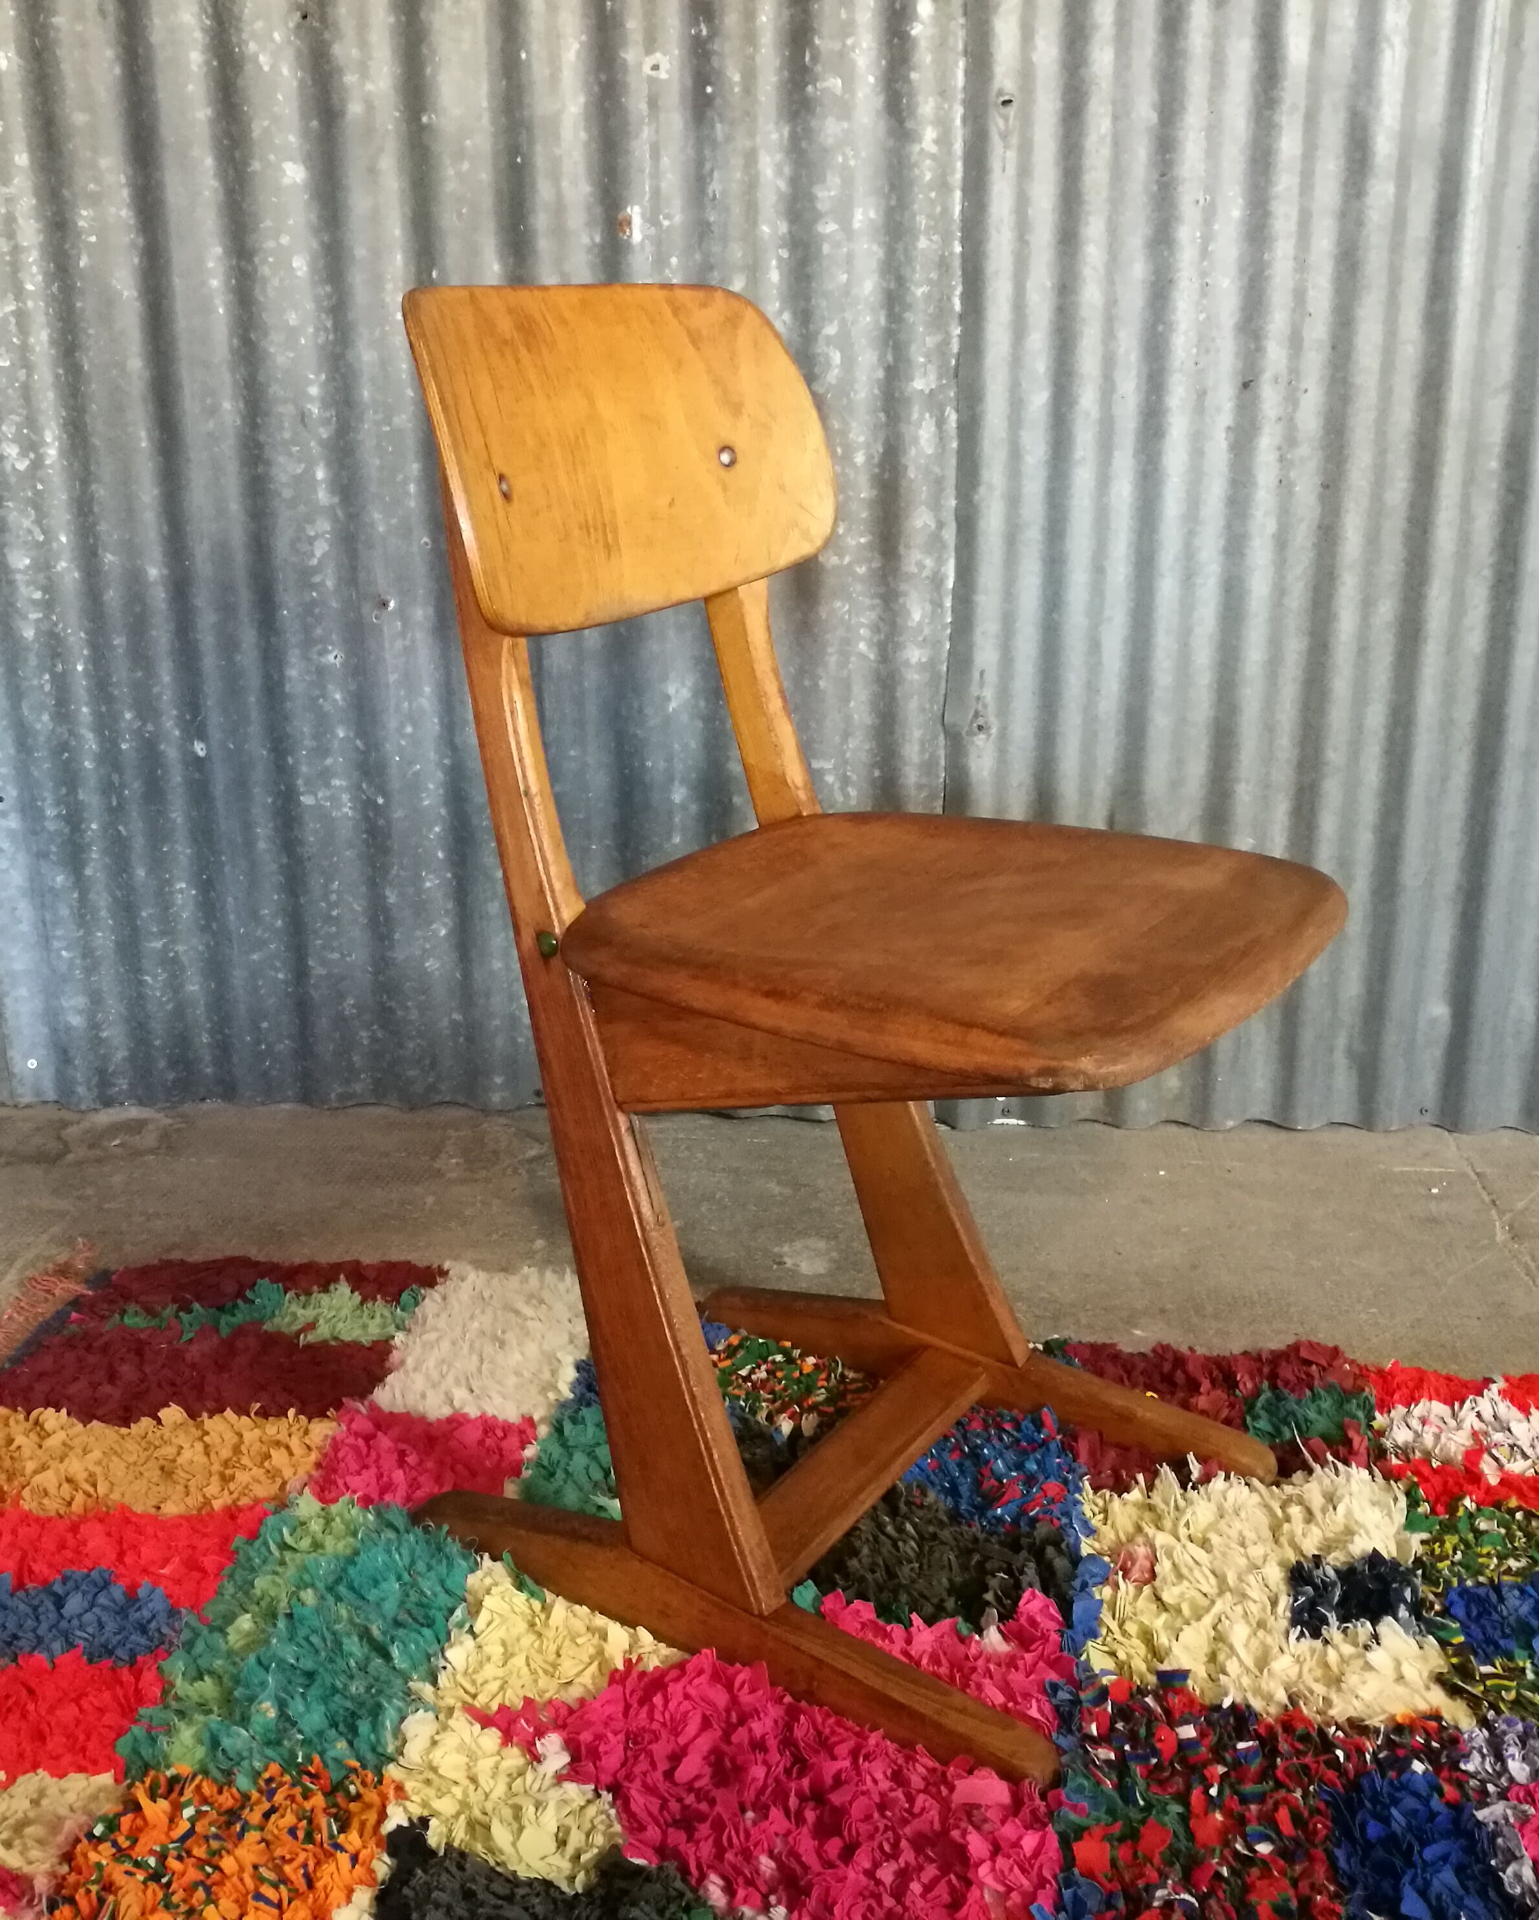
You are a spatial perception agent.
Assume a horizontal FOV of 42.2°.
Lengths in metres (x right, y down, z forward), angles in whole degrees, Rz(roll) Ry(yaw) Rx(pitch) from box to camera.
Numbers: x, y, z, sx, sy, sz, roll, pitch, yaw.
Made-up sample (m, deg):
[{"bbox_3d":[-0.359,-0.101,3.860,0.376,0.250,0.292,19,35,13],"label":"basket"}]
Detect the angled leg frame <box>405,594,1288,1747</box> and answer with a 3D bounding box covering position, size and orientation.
[{"bbox_3d":[0.055,0.051,1.105,0.415,0.634,0.332,11,21,31],"label":"angled leg frame"}]

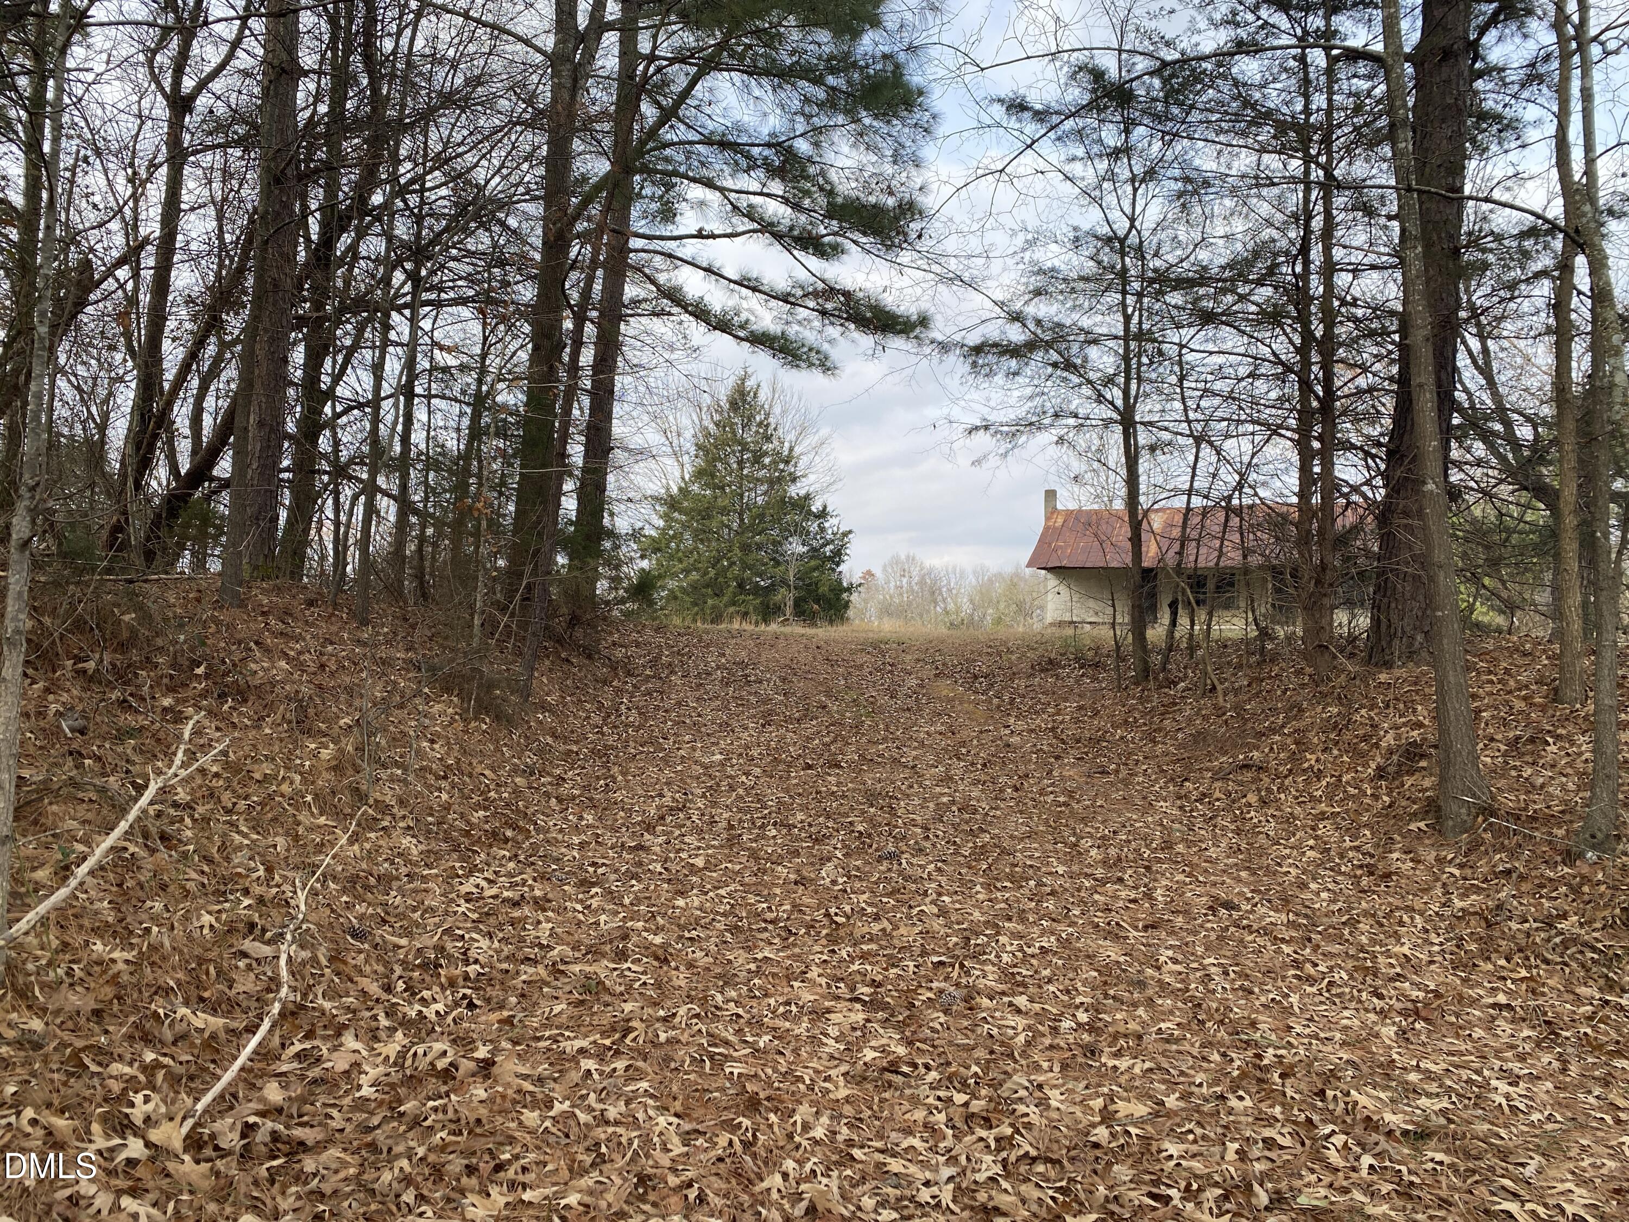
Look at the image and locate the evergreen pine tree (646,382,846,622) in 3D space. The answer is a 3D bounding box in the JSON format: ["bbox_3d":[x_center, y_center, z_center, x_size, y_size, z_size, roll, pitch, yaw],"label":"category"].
[{"bbox_3d":[-2.403,-4.073,44.000,7.460,9.016,7.236,0,1,0],"label":"evergreen pine tree"}]

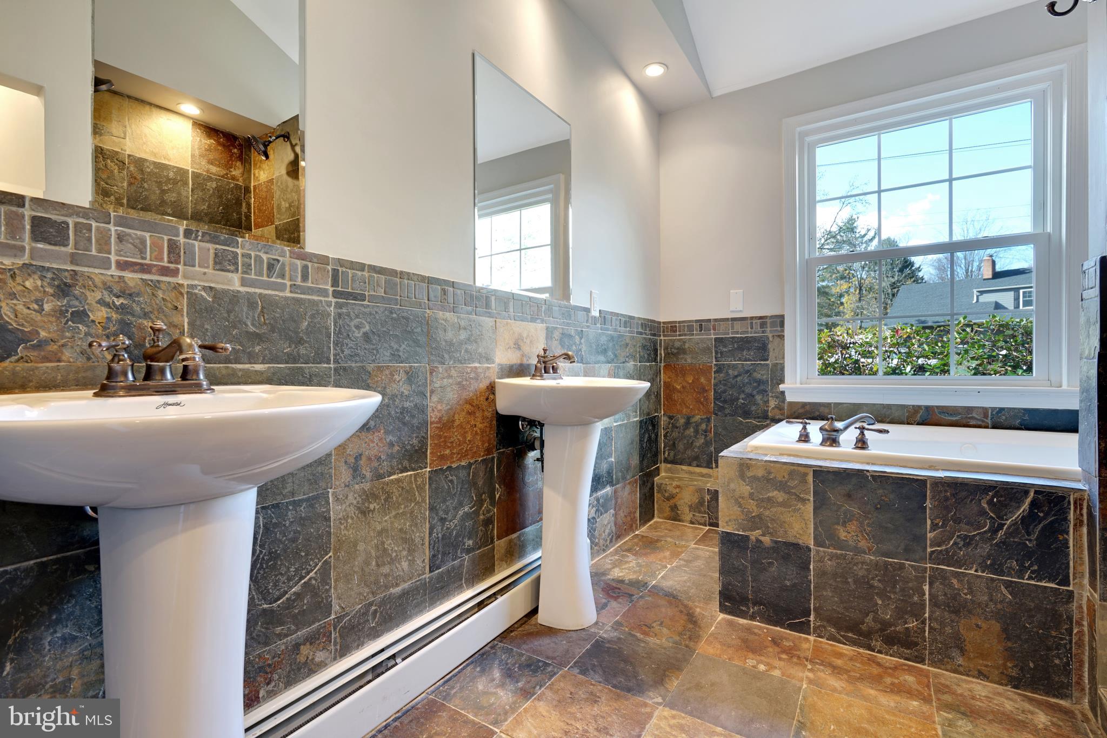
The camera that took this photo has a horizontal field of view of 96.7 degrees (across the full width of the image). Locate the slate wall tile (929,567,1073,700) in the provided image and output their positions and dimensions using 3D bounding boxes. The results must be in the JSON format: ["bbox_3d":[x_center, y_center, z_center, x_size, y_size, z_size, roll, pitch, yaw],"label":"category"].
[{"bbox_3d":[1.276,0.750,1.424,0.308,0.304,0.012,0,1,30],"label":"slate wall tile"}]

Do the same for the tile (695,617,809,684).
[{"bbox_3d":[0.664,0.909,1.609,0.299,0.012,0.282,0,1,33],"label":"tile"}]

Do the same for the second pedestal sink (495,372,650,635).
[{"bbox_3d":[0.107,0.474,1.753,0.450,0.879,0.605,0,0,33],"label":"second pedestal sink"}]

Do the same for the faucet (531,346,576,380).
[{"bbox_3d":[0.018,-0.022,1.790,0.158,0.120,0.175,0,0,33],"label":"faucet"}]

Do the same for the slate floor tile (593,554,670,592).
[{"bbox_3d":[0.324,0.904,2.206,0.303,0.012,0.301,0,1,33],"label":"slate floor tile"}]

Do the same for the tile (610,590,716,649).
[{"bbox_3d":[0.414,0.907,1.782,0.301,0.012,0.301,0,1,33],"label":"tile"}]

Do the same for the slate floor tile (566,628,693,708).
[{"bbox_3d":[0.247,0.920,1.542,0.305,0.013,0.305,0,0,33],"label":"slate floor tile"}]

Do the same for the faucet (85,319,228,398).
[{"bbox_3d":[-0.611,-0.021,0.799,0.165,0.126,0.196,0,1,33],"label":"faucet"}]

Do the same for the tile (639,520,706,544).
[{"bbox_3d":[0.666,0.910,2.748,0.305,0.013,0.305,0,0,33],"label":"tile"}]

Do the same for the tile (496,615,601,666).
[{"bbox_3d":[-0.009,0.921,1.707,0.305,0.013,0.305,0,0,33],"label":"tile"}]

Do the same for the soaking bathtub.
[{"bbox_3d":[1.613,0.540,1.829,1.521,0.500,0.843,0,1,33],"label":"soaking bathtub"}]

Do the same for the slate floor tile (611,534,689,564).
[{"bbox_3d":[0.496,0.913,2.488,0.305,0.013,0.305,0,0,33],"label":"slate floor tile"}]

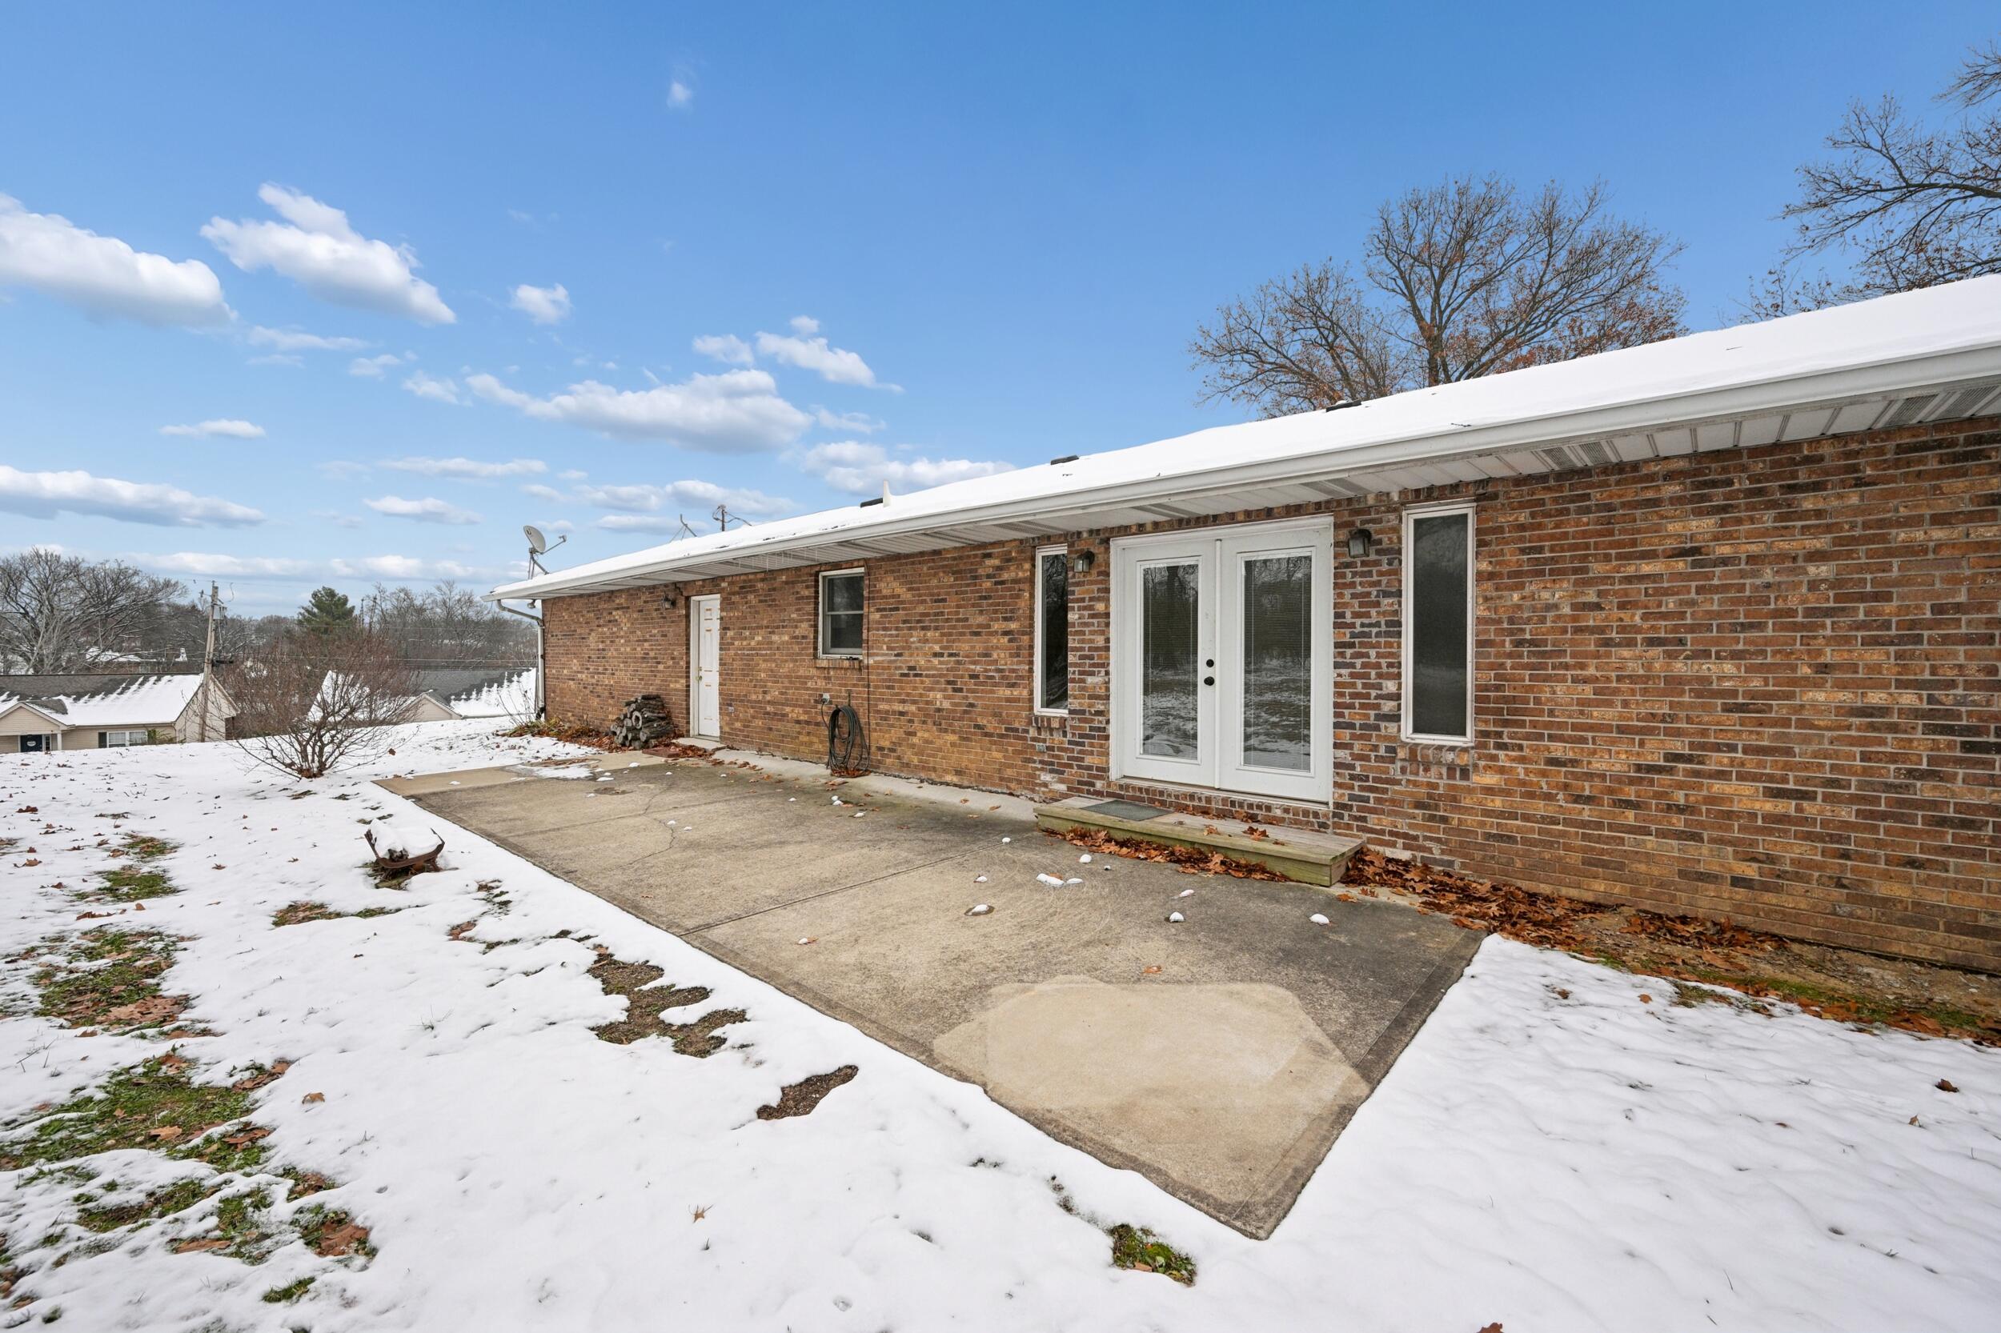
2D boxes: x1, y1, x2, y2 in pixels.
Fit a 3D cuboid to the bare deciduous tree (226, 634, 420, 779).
[{"bbox_3d":[-7.060,0.400,8.150,1.550,1.540,1.550,-1,1,-41],"label":"bare deciduous tree"}]

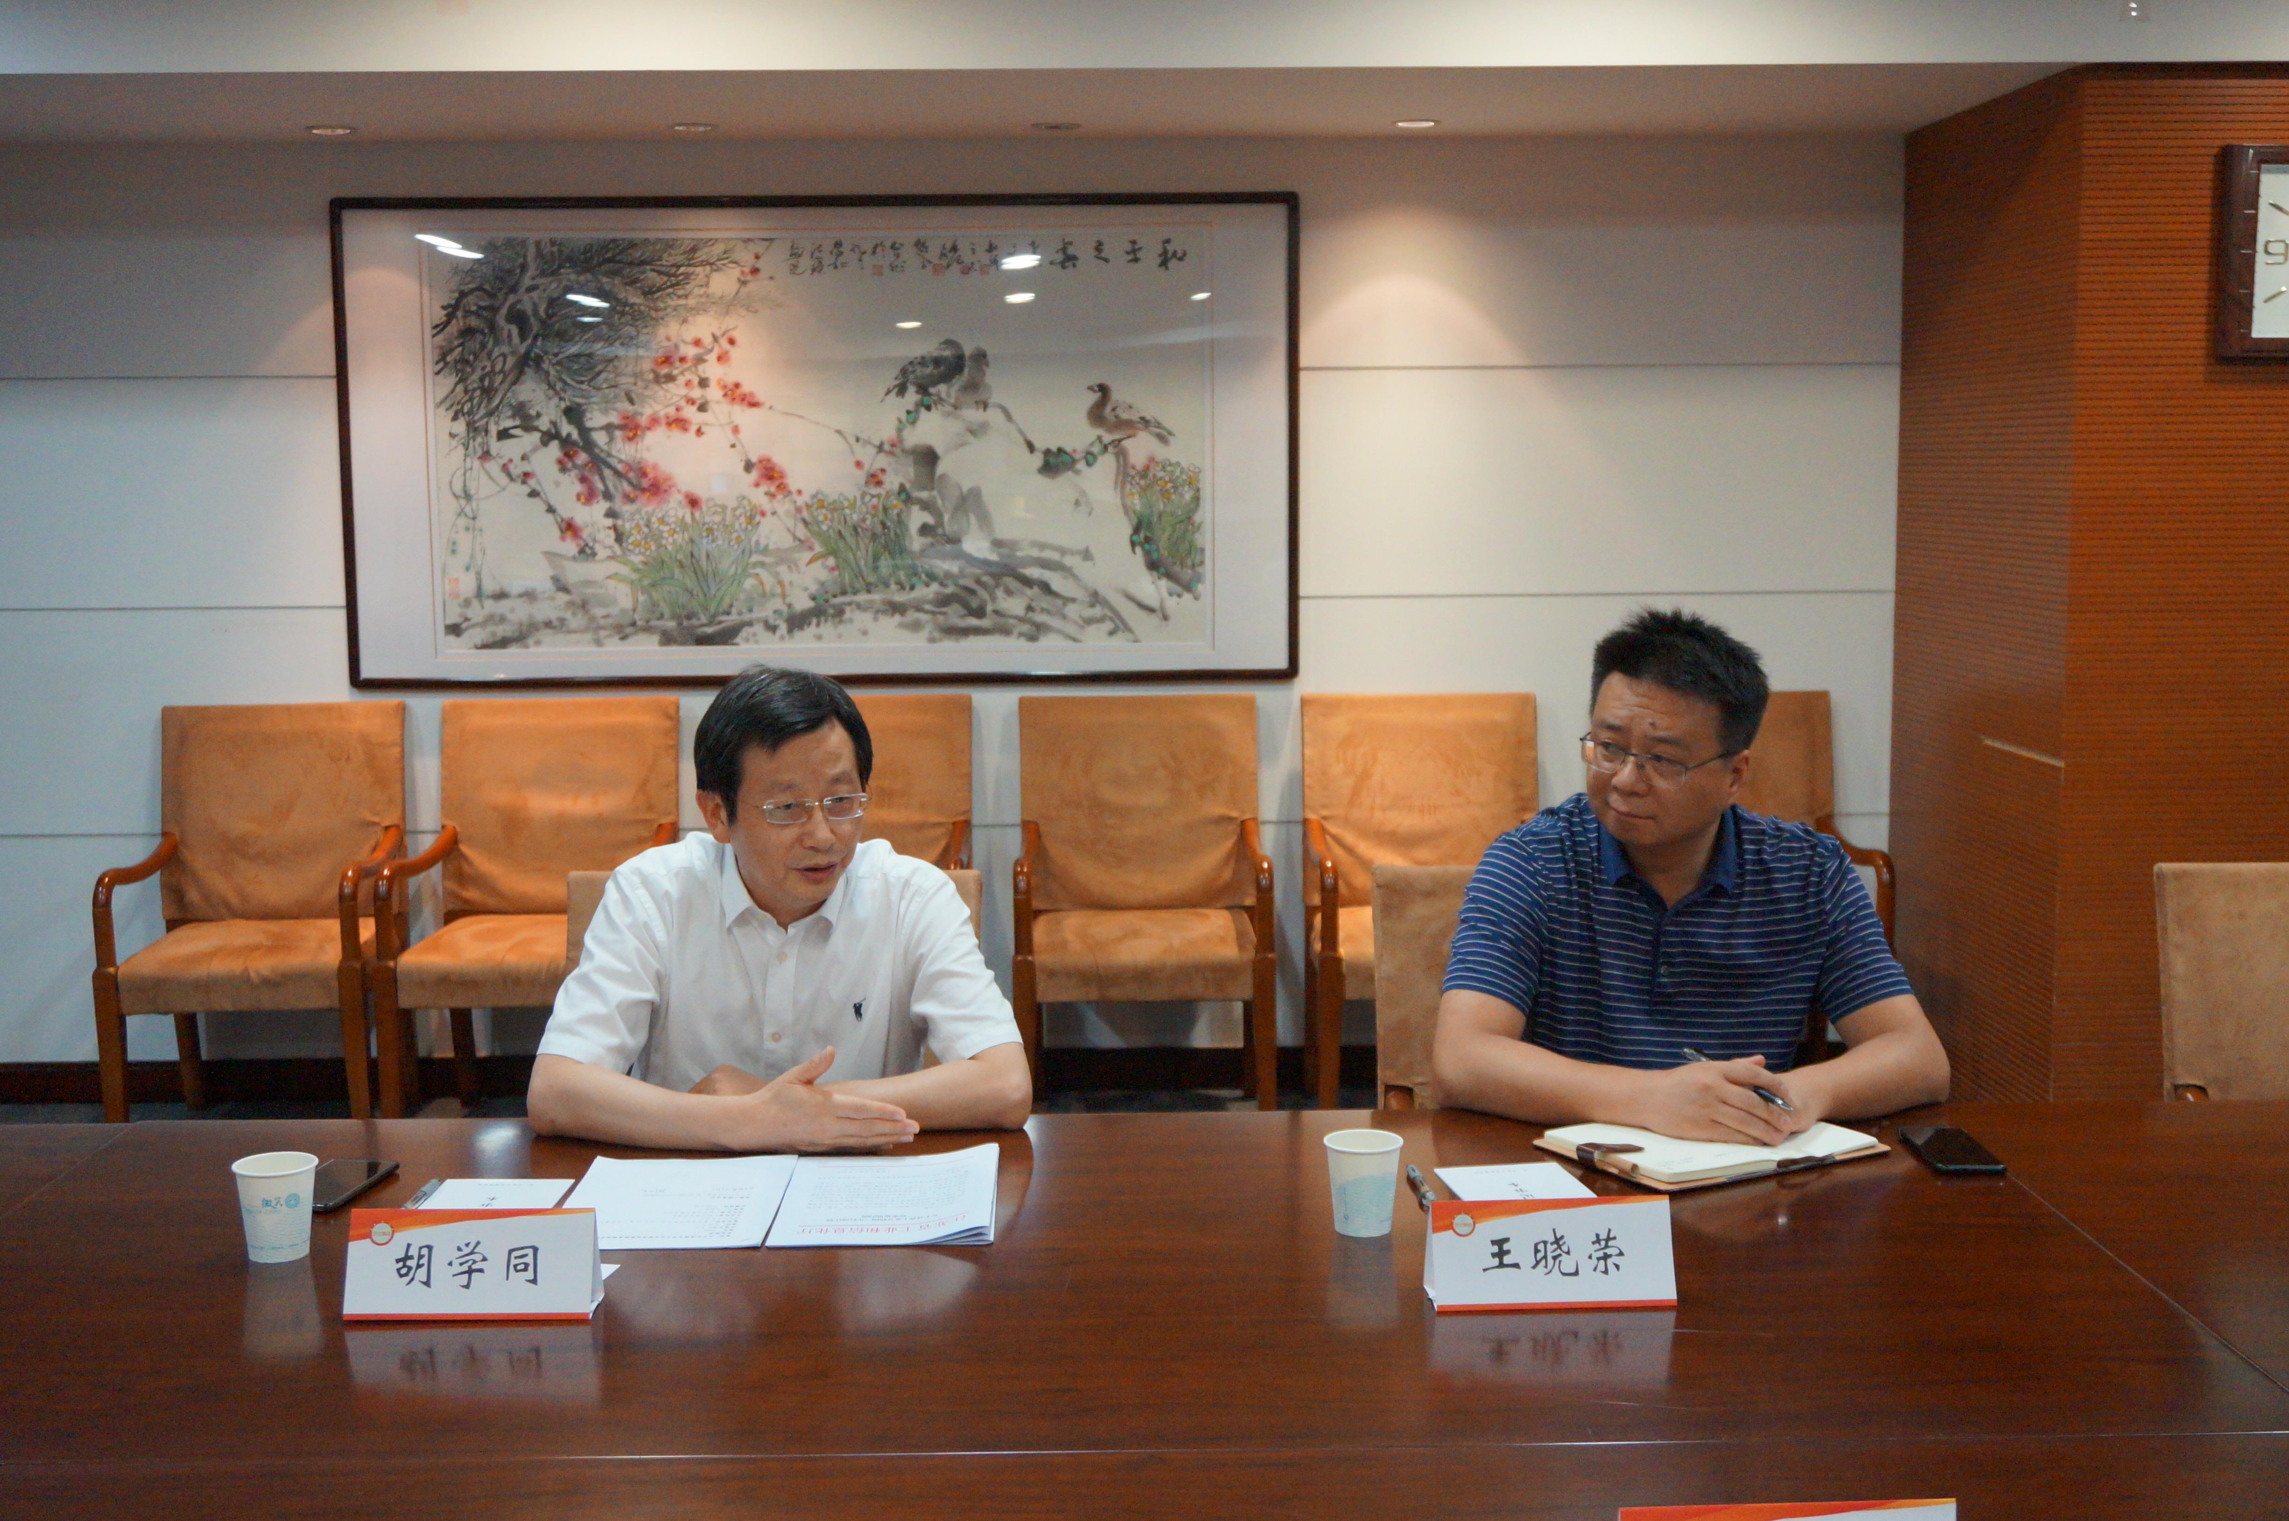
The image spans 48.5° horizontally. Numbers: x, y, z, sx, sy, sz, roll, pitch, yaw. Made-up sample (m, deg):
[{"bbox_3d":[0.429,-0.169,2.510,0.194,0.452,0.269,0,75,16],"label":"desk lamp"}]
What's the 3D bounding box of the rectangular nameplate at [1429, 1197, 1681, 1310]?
[{"bbox_3d":[0.342,0.411,2.142,0.203,0.082,0.070,-1,7,-4],"label":"rectangular nameplate"}]

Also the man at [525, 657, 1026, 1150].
[{"bbox_3d":[-0.395,0.522,2.860,0.550,1.255,0.700,-1,7,-7],"label":"man"}]

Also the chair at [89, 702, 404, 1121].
[{"bbox_3d":[-1.927,0.373,5.575,0.565,0.952,0.600,-1,7,-5],"label":"chair"}]

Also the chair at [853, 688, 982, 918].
[{"bbox_3d":[-0.659,0.349,5.598,0.575,0.945,0.610,-1,7,-1],"label":"chair"}]

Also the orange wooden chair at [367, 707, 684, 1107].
[{"bbox_3d":[-1.329,0.353,5.590,0.575,0.945,0.610,-1,7,-3],"label":"orange wooden chair"}]

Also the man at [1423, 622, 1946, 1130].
[{"bbox_3d":[0.617,0.474,2.950,0.580,1.280,0.760,0,7,3],"label":"man"}]

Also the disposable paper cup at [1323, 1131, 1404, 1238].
[{"bbox_3d":[0.202,0.389,2.327,0.075,0.087,0.075,0,7,0],"label":"disposable paper cup"}]

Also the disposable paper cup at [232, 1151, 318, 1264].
[{"bbox_3d":[-0.779,0.402,2.276,0.075,0.087,0.075,-1,7,-1],"label":"disposable paper cup"}]

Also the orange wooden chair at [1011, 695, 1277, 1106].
[{"bbox_3d":[-0.005,0.355,5.619,0.565,0.952,0.600,-1,7,-1],"label":"orange wooden chair"}]

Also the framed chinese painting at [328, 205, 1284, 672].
[{"bbox_3d":[-0.741,-0.730,5.829,2.180,1.102,0.040,-1,7,-1],"label":"framed chinese painting"}]

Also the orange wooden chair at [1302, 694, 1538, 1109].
[{"bbox_3d":[0.640,0.339,5.613,0.575,0.945,0.610,-1,7,-1],"label":"orange wooden chair"}]

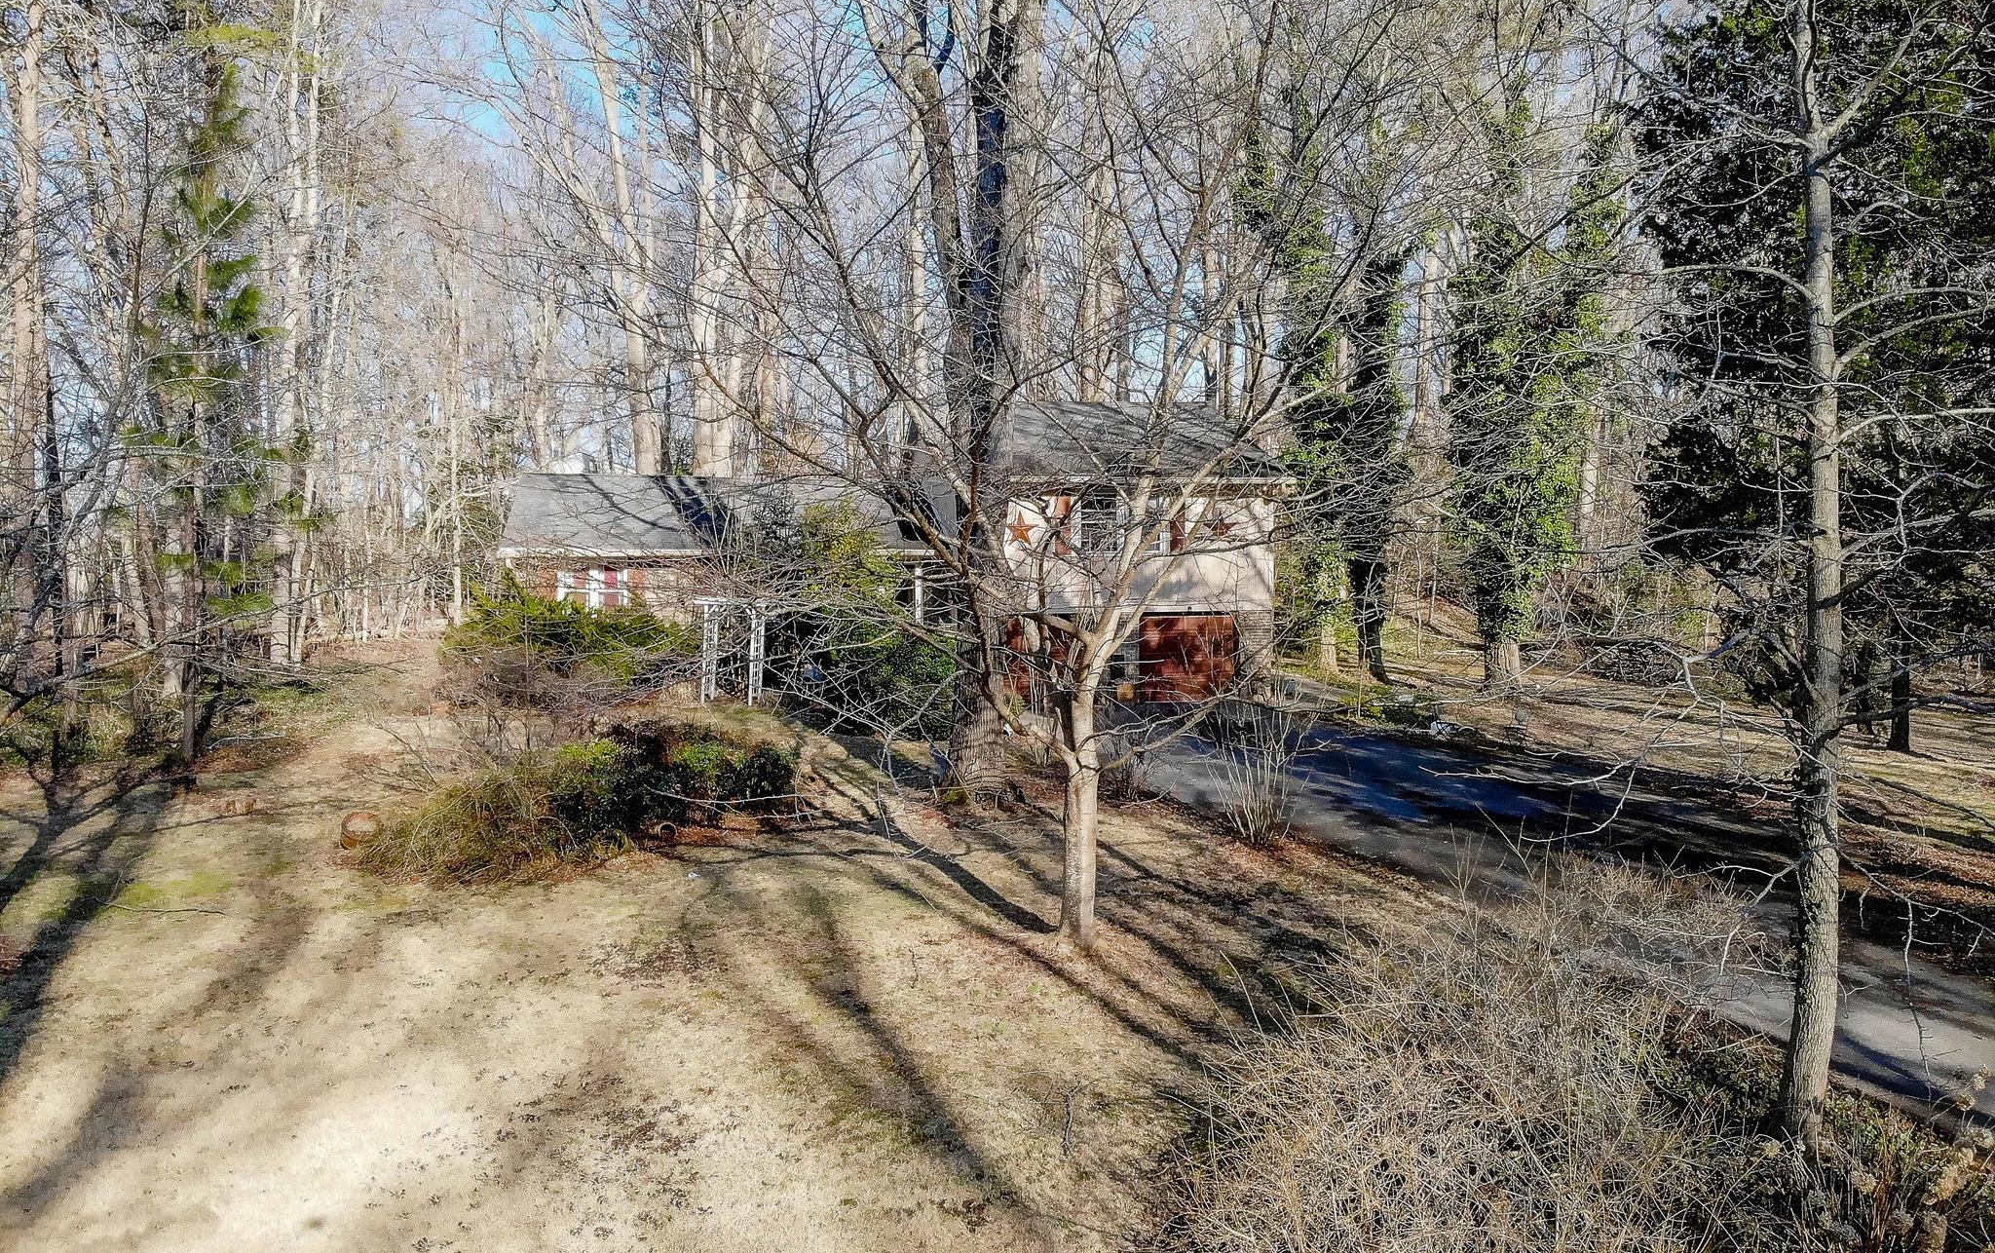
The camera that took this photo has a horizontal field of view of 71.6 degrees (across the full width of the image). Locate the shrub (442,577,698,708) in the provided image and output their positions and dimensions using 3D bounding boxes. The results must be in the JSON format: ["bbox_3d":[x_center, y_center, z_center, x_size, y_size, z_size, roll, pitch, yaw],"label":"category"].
[{"bbox_3d":[-8.916,0.272,28.857,5.370,2.620,3.200,0,3,0],"label":"shrub"}]

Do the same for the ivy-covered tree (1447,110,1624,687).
[{"bbox_3d":[14.480,-6.038,37.229,4.740,15.410,4.400,0,3,0],"label":"ivy-covered tree"}]

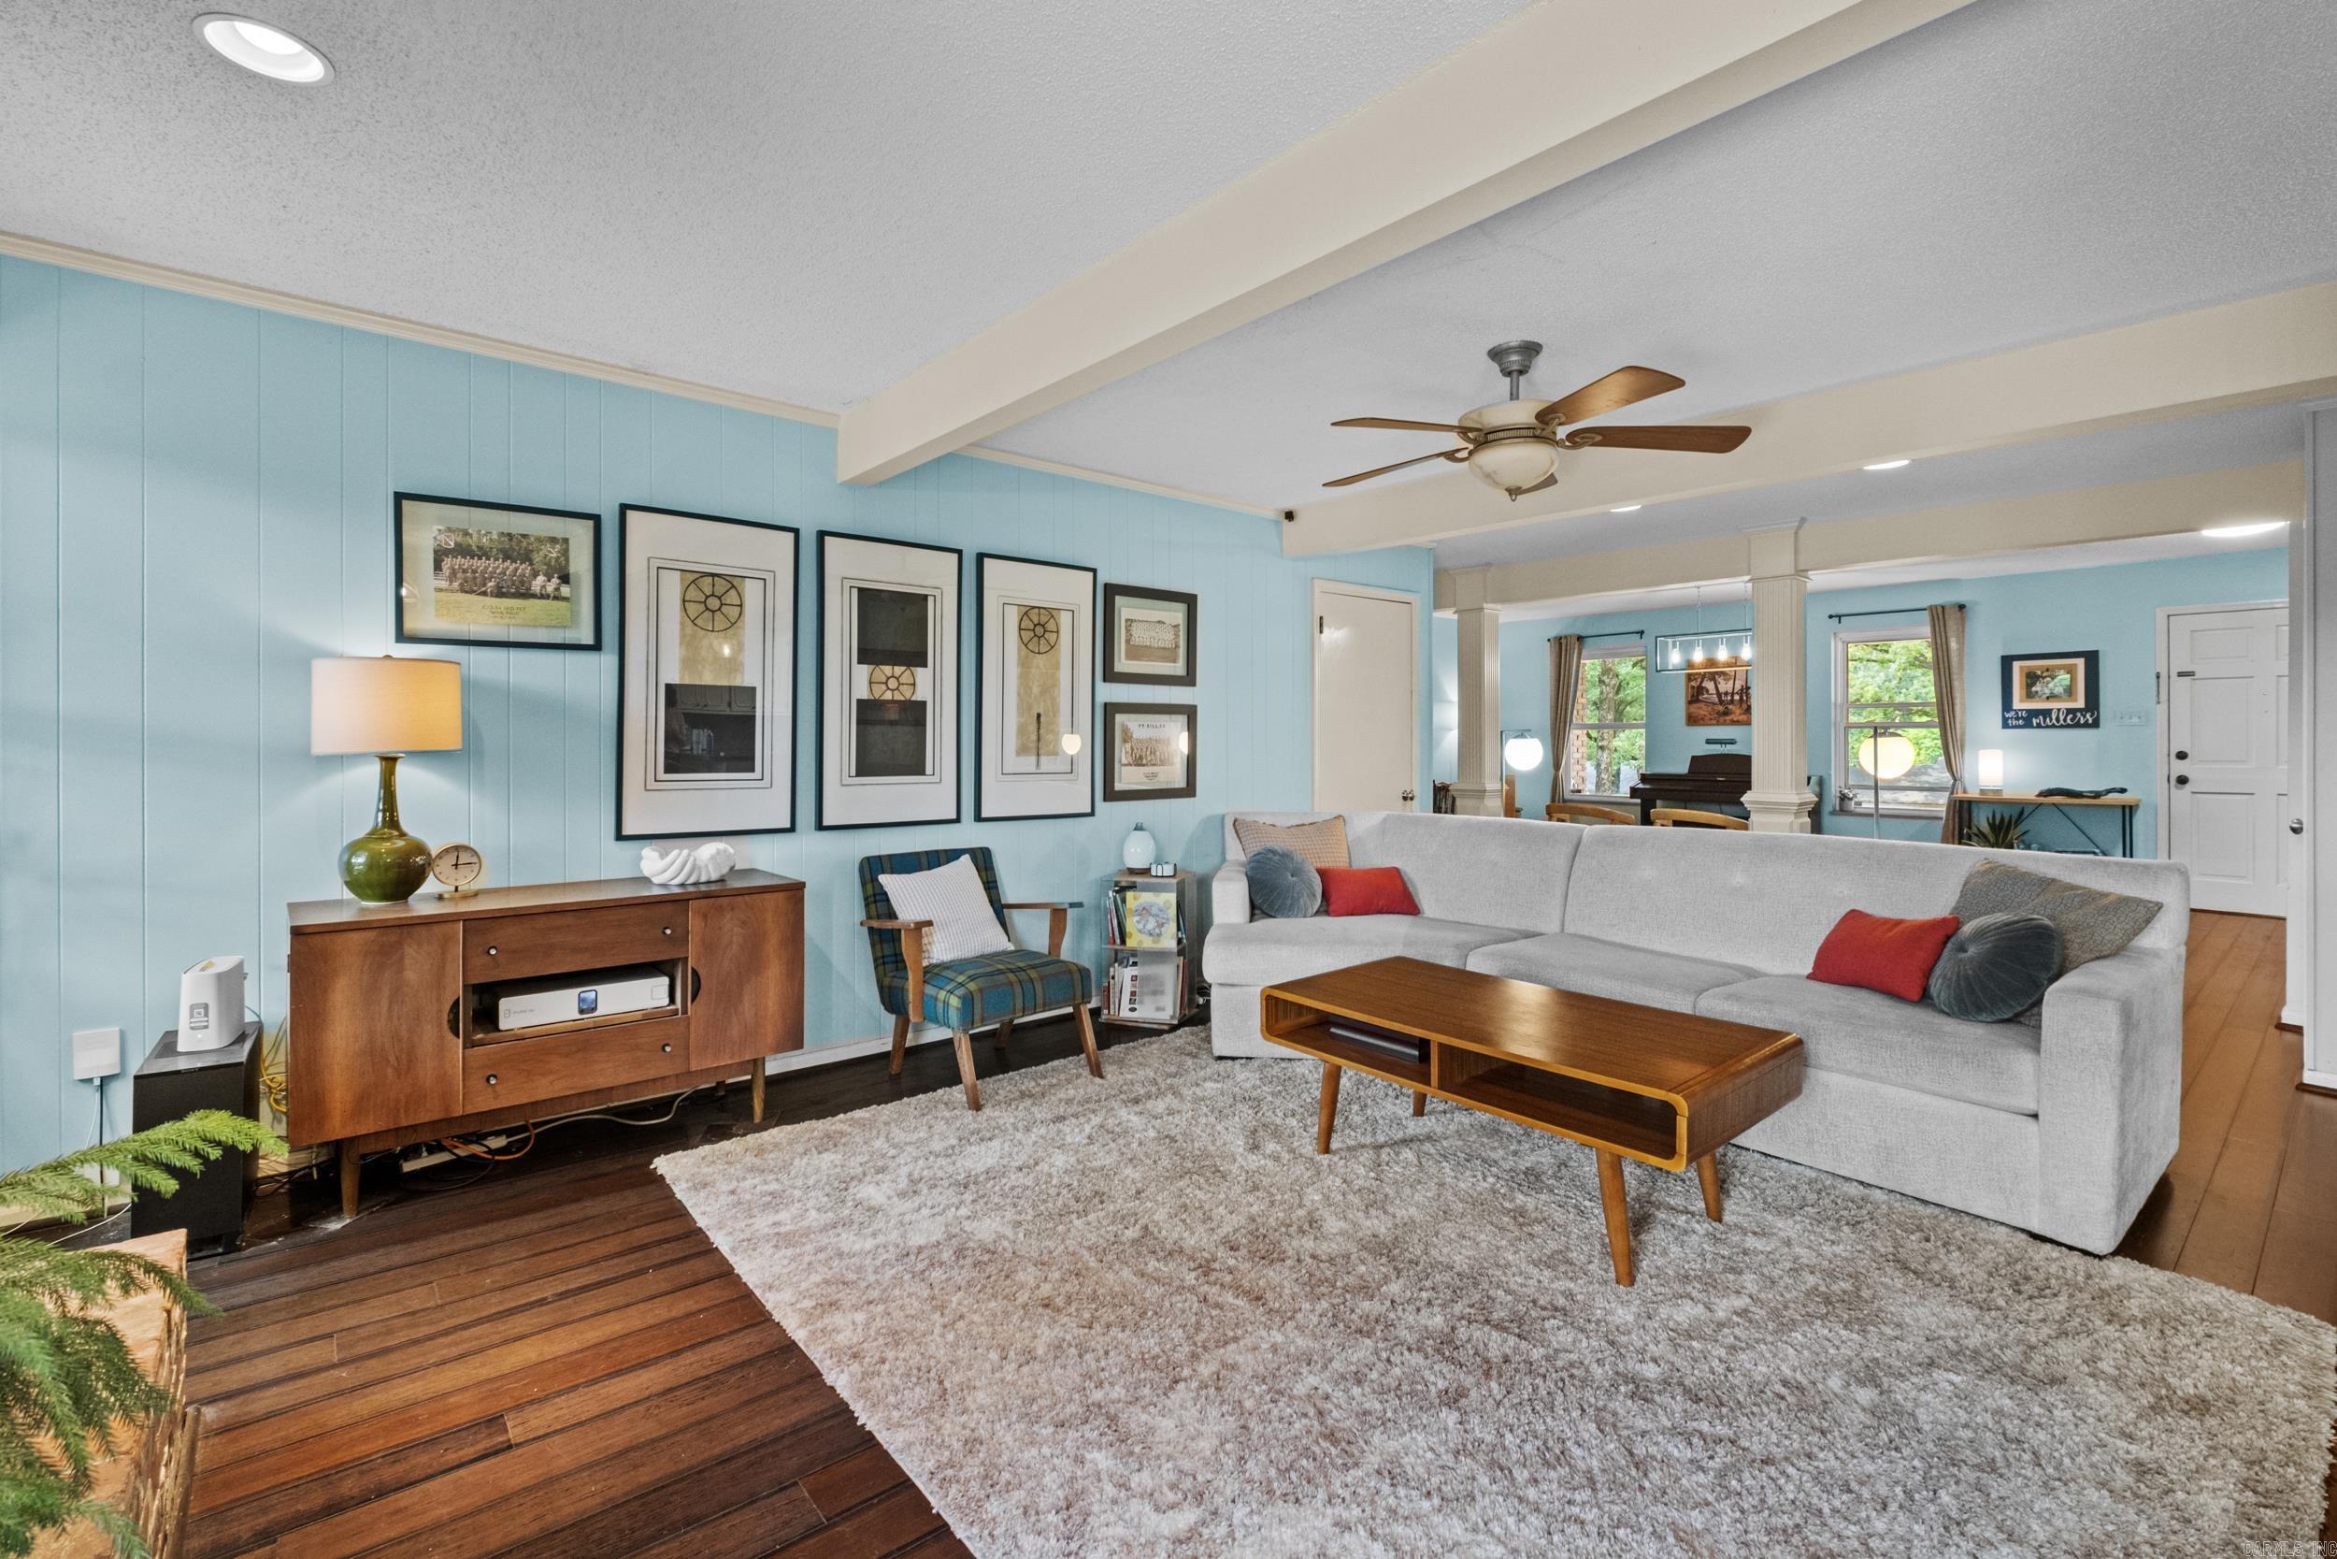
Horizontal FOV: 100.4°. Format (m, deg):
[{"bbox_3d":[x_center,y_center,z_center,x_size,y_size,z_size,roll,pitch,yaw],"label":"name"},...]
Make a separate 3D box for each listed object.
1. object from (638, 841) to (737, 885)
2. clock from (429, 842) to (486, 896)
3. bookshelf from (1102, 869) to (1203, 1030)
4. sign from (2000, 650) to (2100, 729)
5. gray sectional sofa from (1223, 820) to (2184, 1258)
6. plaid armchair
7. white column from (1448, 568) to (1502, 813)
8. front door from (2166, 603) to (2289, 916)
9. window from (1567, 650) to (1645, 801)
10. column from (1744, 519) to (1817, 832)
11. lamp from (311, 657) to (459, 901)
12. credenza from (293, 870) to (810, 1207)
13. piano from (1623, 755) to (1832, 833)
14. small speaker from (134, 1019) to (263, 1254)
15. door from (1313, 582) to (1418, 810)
[{"bbox_3d":[-1.520,0.264,3.090,0.265,0.120,0.150,-1,1,-31],"label":"object"},{"bbox_3d":[-2.020,0.256,2.770,0.050,0.155,0.125,1,1,33],"label":"clock"},{"bbox_3d":[-0.080,0.719,4.300,0.350,0.630,0.320,0,1,12],"label":"bookshelf"},{"bbox_3d":[6.717,-0.681,7.416,0.040,0.595,0.570,-1,1,-38],"label":"sign"},{"bbox_3d":[1.247,0.640,3.500,1.550,0.850,3.200,-1,1,-38],"label":"gray sectional sofa"},{"bbox_3d":[-0.671,0.674,3.542,0.620,0.780,0.680,-1,2,-39],"label":"plaid armchair"},{"bbox_3d":[2.218,-0.319,7.023,0.270,2.420,0.270,-1,2,-43],"label":"white column"},{"bbox_3d":[7.381,-0.116,6.569,0.080,2.060,0.900,-1,2,-43],"label":"front door"},{"bbox_3d":[4.422,-0.580,9.829,0.140,1.551,0.860,-1,2,-43],"label":"window"},{"bbox_3d":[3.407,-0.213,5.427,0.270,2.420,0.270,-1,1,-38],"label":"column"},{"bbox_3d":[-2.122,0.005,2.644,0.320,0.672,0.320,-1,2,-39],"label":"lamp"},{"bbox_3d":[-1.776,0.715,2.890,1.200,0.762,0.430,-1,2,-39],"label":"credenza"},{"bbox_3d":[4.982,0.296,8.743,0.460,1.020,1.420,-1,2,-43],"label":"piano"},{"bbox_3d":[-2.418,0.894,2.439,0.195,0.450,0.370,-1,2,-39],"label":"small speaker"},{"bbox_3d":[1.136,-0.041,5.517,0.850,2.080,0.080,-1,1,-38],"label":"door"}]

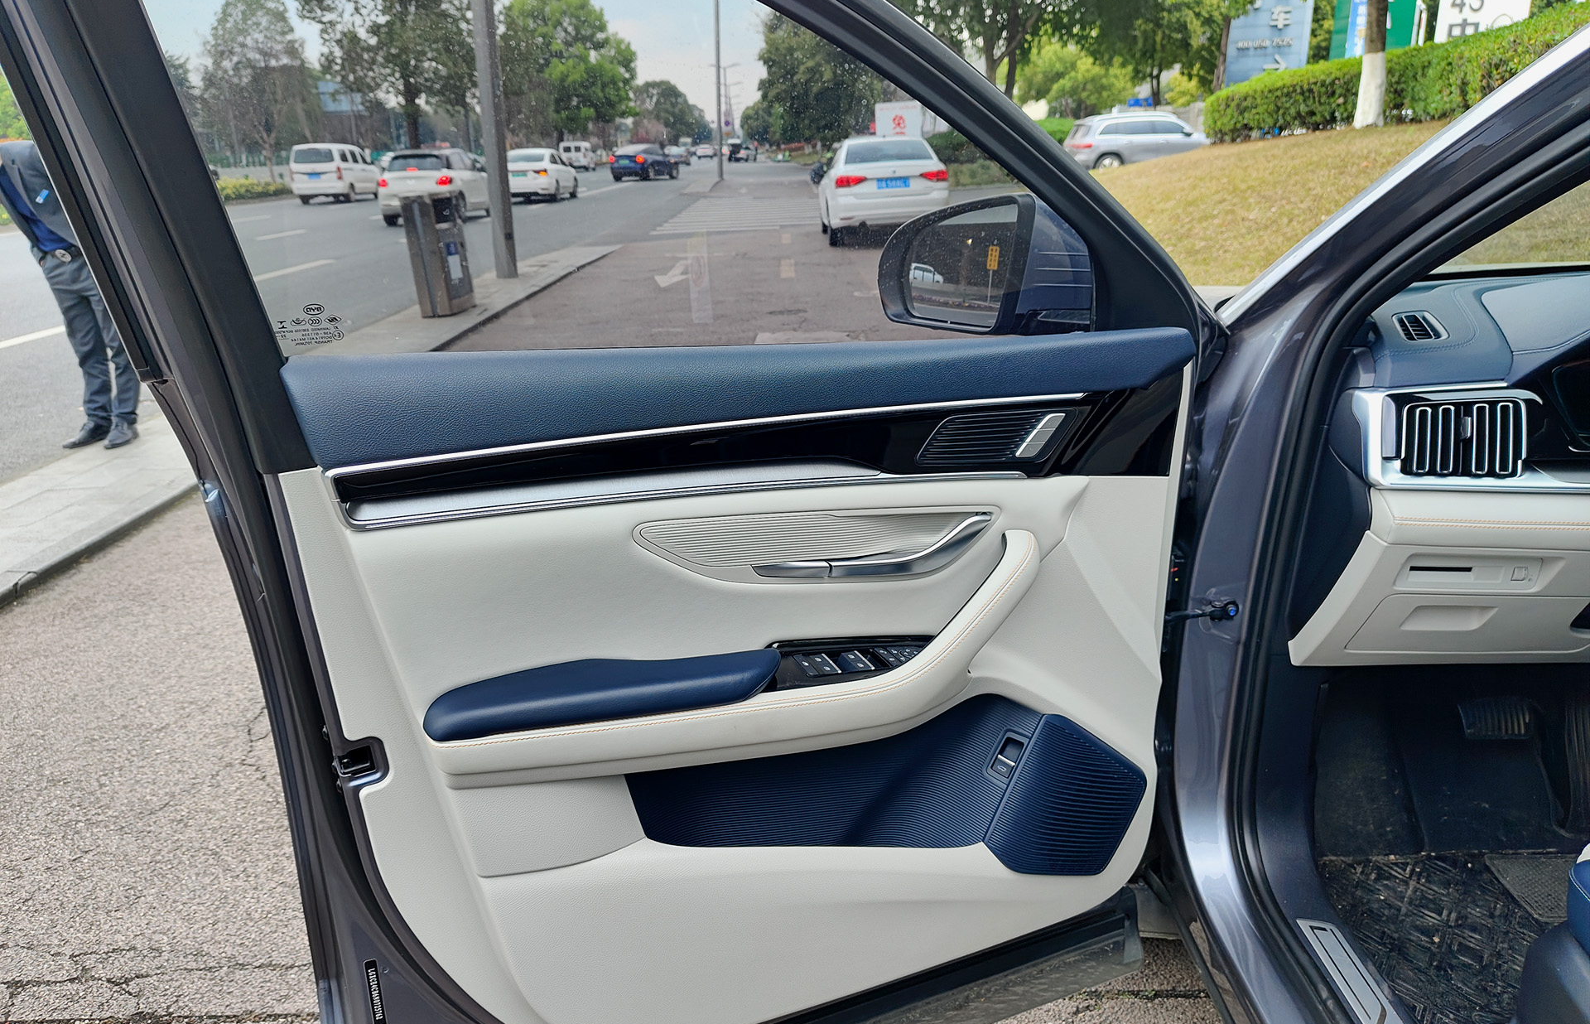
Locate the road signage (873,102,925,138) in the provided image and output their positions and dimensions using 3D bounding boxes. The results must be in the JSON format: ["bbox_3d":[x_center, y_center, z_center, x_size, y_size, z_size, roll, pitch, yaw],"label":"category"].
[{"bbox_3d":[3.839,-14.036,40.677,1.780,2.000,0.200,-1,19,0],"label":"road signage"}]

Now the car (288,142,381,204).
[{"bbox_3d":[-15.562,-11.571,37.582,1.680,1.930,4.350,-2,19,-3],"label":"car"}]

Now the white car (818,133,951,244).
[{"bbox_3d":[1.327,-5.151,17.497,1.780,1.480,4.580,-2,19,-1],"label":"white car"}]

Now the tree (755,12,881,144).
[{"bbox_3d":[1.853,-31.391,80.194,8.840,10.900,8.470,-1,19,0],"label":"tree"}]

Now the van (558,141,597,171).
[{"bbox_3d":[-14.674,-24.144,74.817,1.720,1.950,4.400,-1,19,0],"label":"van"}]

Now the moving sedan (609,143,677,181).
[{"bbox_3d":[-6.971,-16.260,51.287,1.860,1.570,4.500,4,19,15],"label":"moving sedan"}]

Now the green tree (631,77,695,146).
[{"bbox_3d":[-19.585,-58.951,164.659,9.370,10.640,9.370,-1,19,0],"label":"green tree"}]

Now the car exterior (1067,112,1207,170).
[{"bbox_3d":[9.225,-9.284,28.034,4.630,1.670,1.840,-1,19,1],"label":"car exterior"}]

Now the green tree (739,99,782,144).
[{"bbox_3d":[-5.001,-54.532,155.708,6.530,7.130,6.530,-1,19,0],"label":"green tree"}]

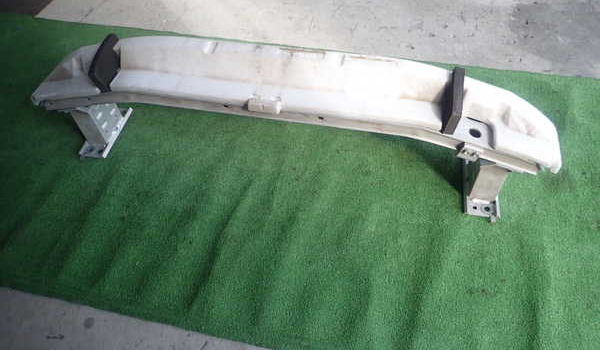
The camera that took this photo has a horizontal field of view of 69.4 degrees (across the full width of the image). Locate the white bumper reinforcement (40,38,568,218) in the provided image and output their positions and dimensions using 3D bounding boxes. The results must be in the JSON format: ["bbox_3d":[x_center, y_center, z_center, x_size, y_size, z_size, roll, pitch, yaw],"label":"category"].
[{"bbox_3d":[-0.075,-0.141,1.015,1.255,0.291,0.186,8,53,12],"label":"white bumper reinforcement"}]

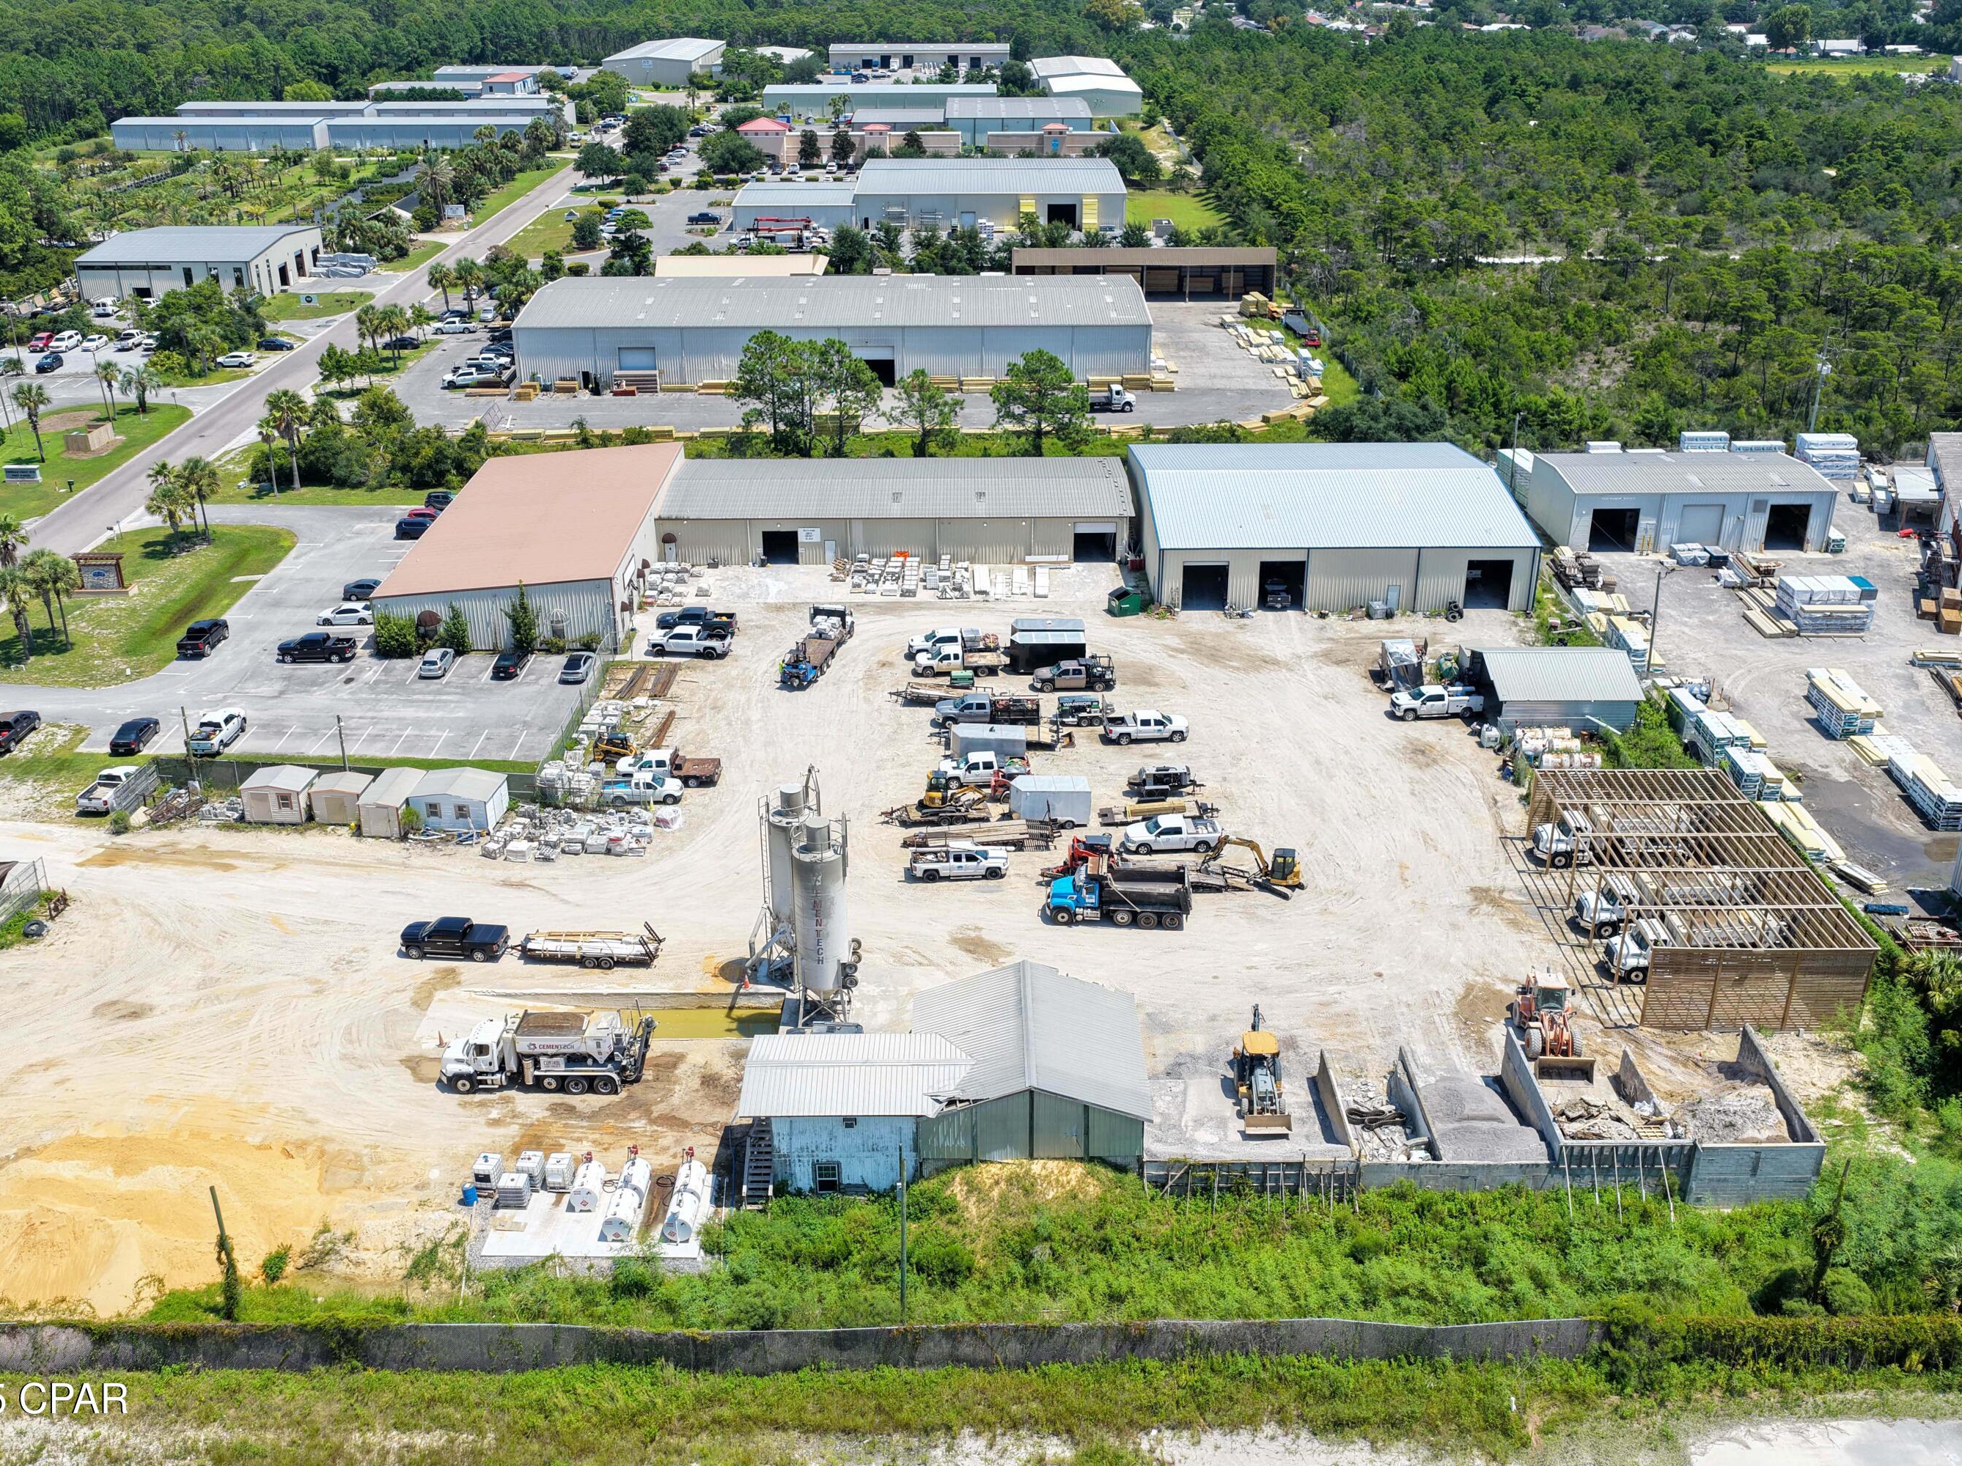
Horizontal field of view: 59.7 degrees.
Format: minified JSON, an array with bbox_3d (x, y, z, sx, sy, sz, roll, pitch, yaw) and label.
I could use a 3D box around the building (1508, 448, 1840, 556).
[{"bbox_3d":[63.477,-21.465,155.945,22.900,6.100,12.000,0,26,0],"label":"building"}]

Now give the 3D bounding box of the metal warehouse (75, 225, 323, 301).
[{"bbox_3d":[-113.866,-69.674,251.361,24.329,6.796,27.383,0,26,1],"label":"metal warehouse"}]

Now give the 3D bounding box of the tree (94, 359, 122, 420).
[{"bbox_3d":[-95.139,-37.638,186.926,2.970,6.732,2.970,0,26,0],"label":"tree"}]

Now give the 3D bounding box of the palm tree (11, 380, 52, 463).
[{"bbox_3d":[-95.139,-31.091,172.162,4.059,8.019,4.059,0,26,0],"label":"palm tree"}]

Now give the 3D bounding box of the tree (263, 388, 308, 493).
[{"bbox_3d":[-65.924,-27.986,163.722,4.200,9.800,4.200,0,26,0],"label":"tree"}]

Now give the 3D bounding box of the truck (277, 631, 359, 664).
[{"bbox_3d":[-51.150,-6.618,131.931,5.750,1.900,2.000,0,26,0],"label":"truck"}]

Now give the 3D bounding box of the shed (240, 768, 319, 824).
[{"bbox_3d":[-44.720,3.875,109.403,3.900,2.530,3.050,1,26,3],"label":"shed"}]

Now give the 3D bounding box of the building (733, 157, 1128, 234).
[{"bbox_3d":[-8.685,-97.275,306.750,66.000,7.200,42.000,0,26,0],"label":"building"}]

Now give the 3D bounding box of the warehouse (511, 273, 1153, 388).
[{"bbox_3d":[-17.700,-52.865,220.819,76.800,8.150,31.400,0,26,0],"label":"warehouse"}]

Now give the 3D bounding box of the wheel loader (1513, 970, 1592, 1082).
[{"bbox_3d":[28.517,14.160,85.677,2.650,3.250,6.800,0,26,0],"label":"wheel loader"}]

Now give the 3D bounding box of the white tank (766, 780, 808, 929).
[{"bbox_3d":[-9.576,6.662,88.439,2.550,8.900,2.550,0,26,0],"label":"white tank"}]

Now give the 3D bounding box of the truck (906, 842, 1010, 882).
[{"bbox_3d":[-1.356,7.424,100.899,5.850,1.880,2.000,-2,26,-3],"label":"truck"}]

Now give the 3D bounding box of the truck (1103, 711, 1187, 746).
[{"bbox_3d":[11.282,-0.506,116.922,5.850,1.880,2.000,-3,26,-5],"label":"truck"}]

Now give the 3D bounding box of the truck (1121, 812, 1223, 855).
[{"bbox_3d":[11.504,6.044,103.625,5.820,1.920,2.000,-1,26,-3],"label":"truck"}]

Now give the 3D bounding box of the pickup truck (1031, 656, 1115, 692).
[{"bbox_3d":[6.848,-4.363,125.612,5.900,2.100,2.050,0,26,0],"label":"pickup truck"}]

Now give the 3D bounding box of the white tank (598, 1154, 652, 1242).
[{"bbox_3d":[-15.471,20.457,75.141,1.250,1.380,3.800,1,26,2],"label":"white tank"}]

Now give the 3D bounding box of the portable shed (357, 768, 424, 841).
[{"bbox_3d":[-36.980,4.336,107.636,2.600,2.400,4.900,1,26,3],"label":"portable shed"}]

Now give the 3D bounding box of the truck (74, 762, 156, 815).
[{"bbox_3d":[-55.700,3.320,110.409,2.000,1.850,5.600,2,26,4],"label":"truck"}]

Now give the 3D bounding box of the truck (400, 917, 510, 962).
[{"bbox_3d":[-28.685,11.104,93.422,5.800,1.930,2.000,3,26,5],"label":"truck"}]

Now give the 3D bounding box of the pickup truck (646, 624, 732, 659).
[{"bbox_3d":[-22.250,-7.092,131.421,6.250,1.980,2.050,4,26,8],"label":"pickup truck"}]

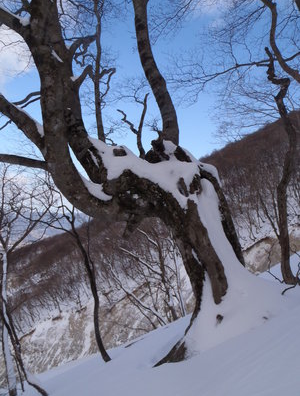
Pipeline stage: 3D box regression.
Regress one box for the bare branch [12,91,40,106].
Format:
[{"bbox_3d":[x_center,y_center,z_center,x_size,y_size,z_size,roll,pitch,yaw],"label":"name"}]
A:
[{"bbox_3d":[-1.711,-1.384,4.500,0.400,0.220,0.200,0,-3,0],"label":"bare branch"}]

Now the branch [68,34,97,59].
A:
[{"bbox_3d":[-0.897,-2.014,4.300,0.370,0.320,0.220,0,-3,0],"label":"branch"}]

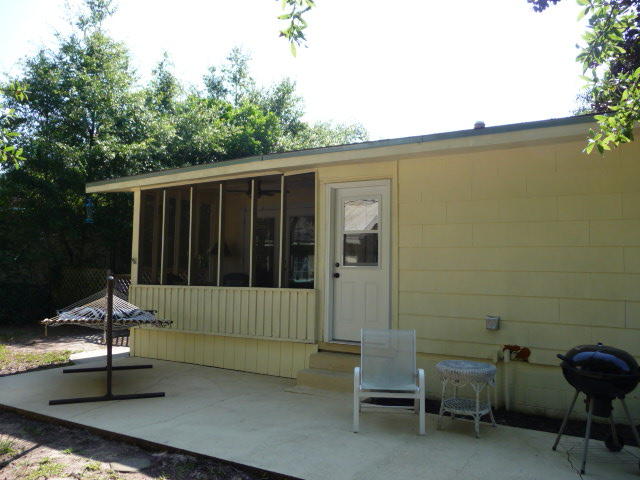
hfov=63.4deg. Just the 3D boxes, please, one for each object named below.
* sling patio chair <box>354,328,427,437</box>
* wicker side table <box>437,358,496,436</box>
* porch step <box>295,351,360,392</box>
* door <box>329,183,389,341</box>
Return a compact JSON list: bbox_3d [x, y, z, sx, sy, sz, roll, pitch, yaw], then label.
[{"bbox_3d":[0.678,1.370,5.146,0.650,0.890,0.710,-1,-4,38],"label":"sling patio chair"},{"bbox_3d":[1.416,1.519,5.006,0.560,0.600,0.560,-1,-3,28],"label":"wicker side table"},{"bbox_3d":[0.262,1.702,6.626,1.000,0.360,0.460,-1,-3,28],"label":"porch step"},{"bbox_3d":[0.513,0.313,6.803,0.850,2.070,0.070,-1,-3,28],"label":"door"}]

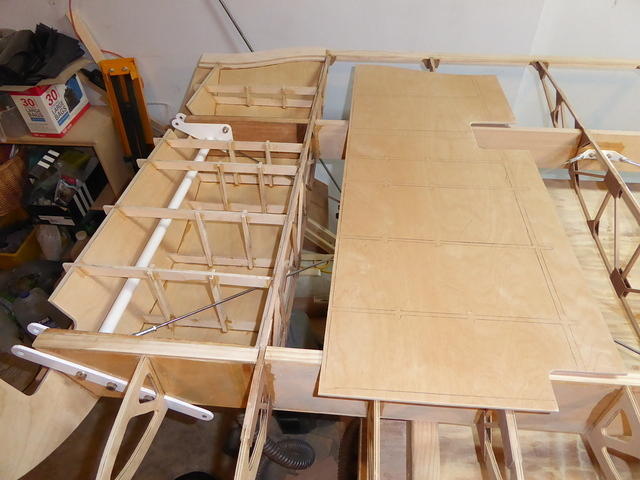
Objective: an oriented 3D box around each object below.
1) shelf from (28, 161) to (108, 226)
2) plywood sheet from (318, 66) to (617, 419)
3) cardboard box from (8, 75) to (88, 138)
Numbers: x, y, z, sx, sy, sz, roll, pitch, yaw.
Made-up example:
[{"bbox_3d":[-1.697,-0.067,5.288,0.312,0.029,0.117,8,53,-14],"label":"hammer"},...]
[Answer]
[{"bbox_3d":[-1.099,-0.212,2.054,0.157,0.117,0.331,2,43,5],"label":"shelf"},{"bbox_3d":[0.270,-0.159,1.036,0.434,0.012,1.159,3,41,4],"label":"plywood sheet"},{"bbox_3d":[-1.086,-0.562,1.890,0.126,0.168,0.247,4,43,7],"label":"cardboard box"}]

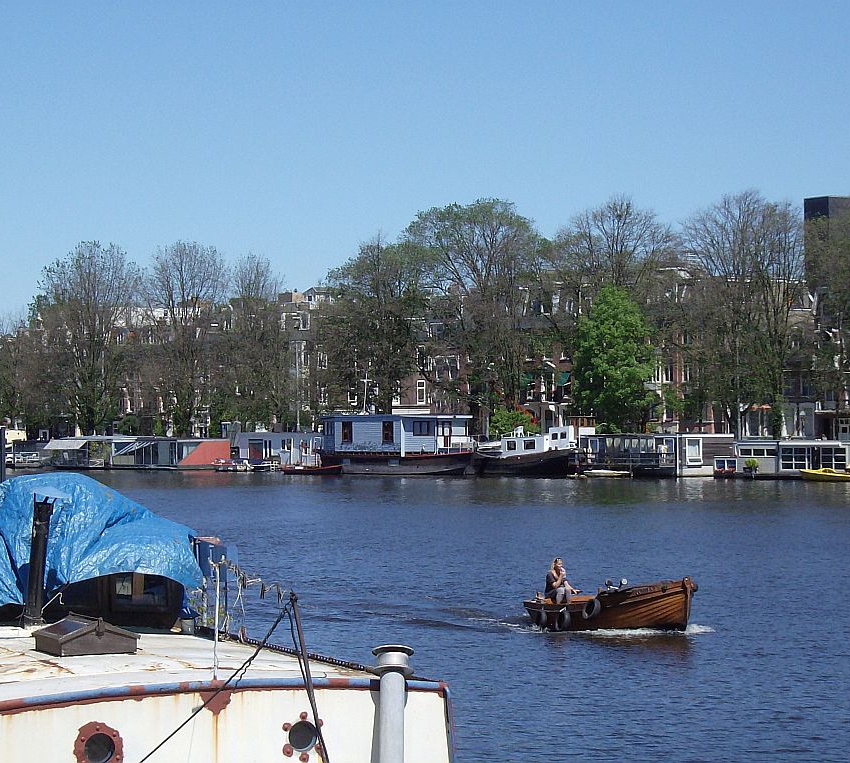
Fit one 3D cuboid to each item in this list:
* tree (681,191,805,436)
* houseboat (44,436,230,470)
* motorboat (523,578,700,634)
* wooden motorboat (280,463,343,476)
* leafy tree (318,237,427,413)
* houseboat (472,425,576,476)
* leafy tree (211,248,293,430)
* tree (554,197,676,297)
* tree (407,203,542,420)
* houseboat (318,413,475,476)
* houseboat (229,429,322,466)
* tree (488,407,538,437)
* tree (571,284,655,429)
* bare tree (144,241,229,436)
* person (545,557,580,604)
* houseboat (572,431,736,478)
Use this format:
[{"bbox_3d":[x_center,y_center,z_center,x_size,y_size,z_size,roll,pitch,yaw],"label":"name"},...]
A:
[{"bbox_3d":[24.581,-4.476,246.000,9.300,20.530,9.500,0,-1,0],"label":"tree"},{"bbox_3d":[-24.714,6.115,271.769,17.619,2.701,5.200,-1,-1,42],"label":"houseboat"},{"bbox_3d":[3.785,4.518,64.000,4.600,1.200,1.850,-1,-1,43],"label":"motorboat"},{"bbox_3d":[-8.867,6.836,249.000,5.100,0.940,1.800,0,-1,25],"label":"wooden motorboat"},{"bbox_3d":[-4.414,-3.027,268.000,9.000,18.330,9.000,0,-1,0],"label":"leafy tree"},{"bbox_3d":[7.454,5.327,240.000,8.400,3.880,3.000,0,-1,22],"label":"houseboat"},{"bbox_3d":[-14.860,-2.534,273.042,7.537,17.029,7.537,0,-1,0],"label":"leafy tree"},{"bbox_3d":[14.990,-4.472,249.572,9.237,20.330,9.237,0,-1,0],"label":"tree"},{"bbox_3d":[3.910,-4.484,257.035,10.964,20.537,10.964,0,-1,0],"label":"tree"},{"bbox_3d":[-2.235,4.883,250.000,12.700,4.900,4.400,0,-1,25],"label":"houseboat"},{"bbox_3d":[-11.147,5.746,259.727,9.040,3.144,4.500,-1,-1,42],"label":"houseboat"},{"bbox_3d":[6.973,3.825,254.000,3.700,3.670,3.900,0,-1,0],"label":"tree"},{"bbox_3d":[14.615,-0.916,245.849,6.633,13.129,6.633,0,-1,0],"label":"tree"},{"bbox_3d":[-21.550,-3.162,288.000,7.800,19.160,7.800,0,-1,0],"label":"bare tree"},{"bbox_3d":[2.800,4.205,64.900,0.800,1.220,0.520,-1,-1,40],"label":"person"},{"bbox_3d":[16.952,5.473,236.060,10.894,3.111,5.000,-1,-1,42],"label":"houseboat"}]

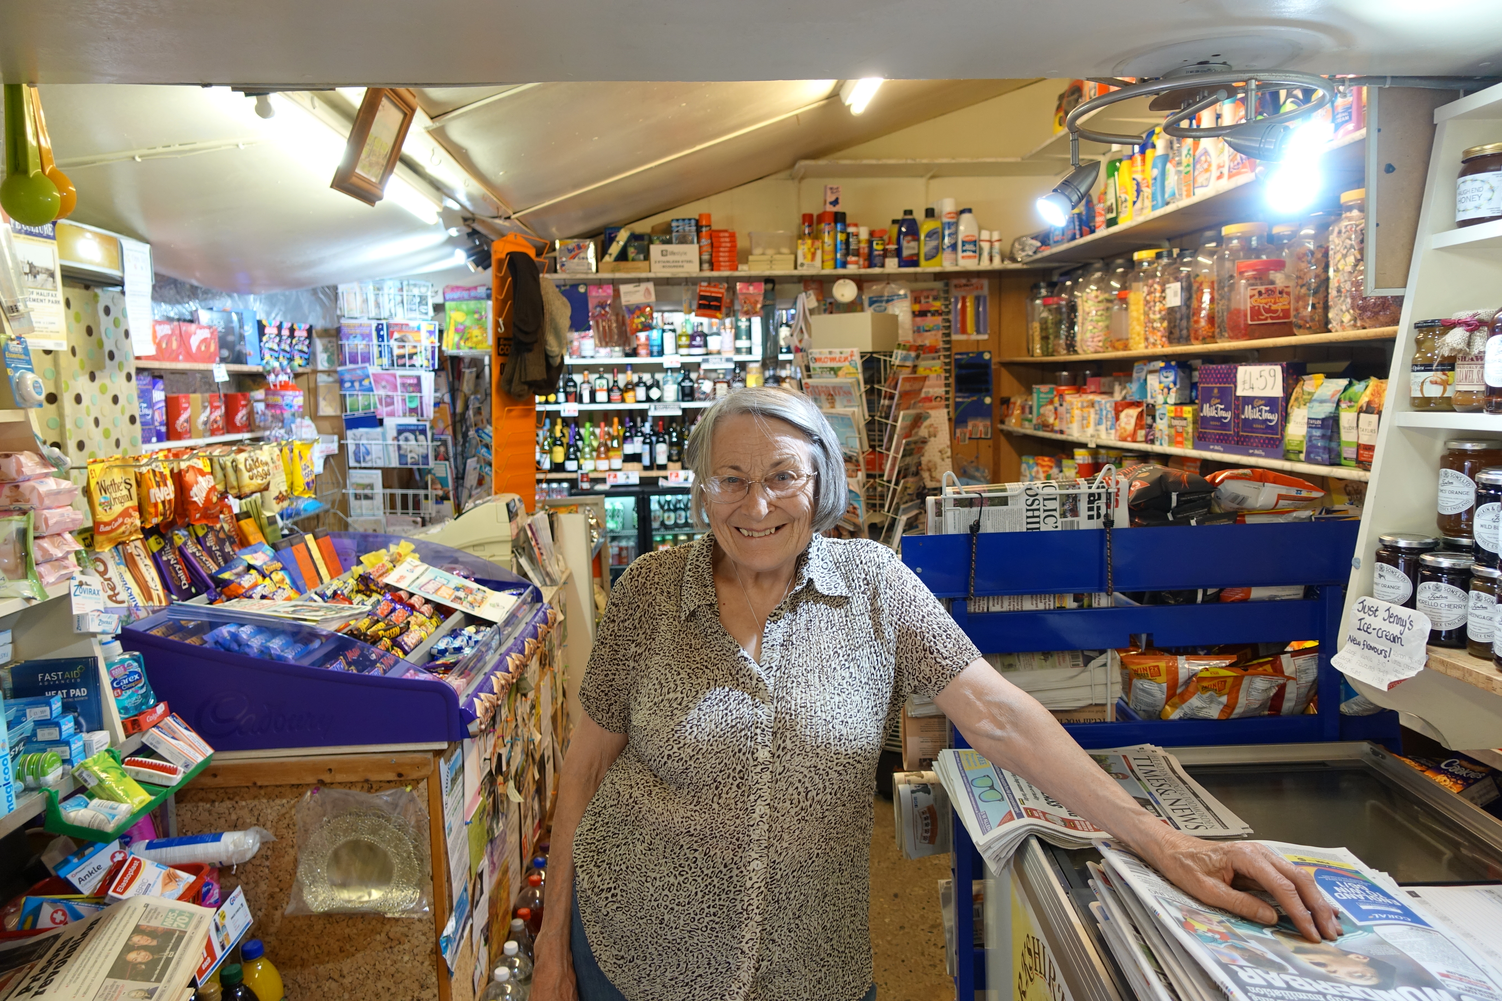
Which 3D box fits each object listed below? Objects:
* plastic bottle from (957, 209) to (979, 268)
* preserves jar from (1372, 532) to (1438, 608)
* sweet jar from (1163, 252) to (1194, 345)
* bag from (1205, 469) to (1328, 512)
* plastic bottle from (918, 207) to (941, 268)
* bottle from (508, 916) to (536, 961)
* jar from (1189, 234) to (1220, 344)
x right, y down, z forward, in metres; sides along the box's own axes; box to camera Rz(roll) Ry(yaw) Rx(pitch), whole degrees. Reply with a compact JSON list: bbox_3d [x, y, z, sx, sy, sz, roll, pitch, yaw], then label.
[{"bbox_3d":[0.859,-1.035,3.950,0.083,0.234,0.062,-2,6,-3],"label":"plastic bottle"},{"bbox_3d":[0.821,0.110,1.251,0.073,0.120,0.073,3,7,42],"label":"preserves jar"},{"bbox_3d":[1.167,-0.538,2.670,0.122,0.255,0.122,-2,6,0],"label":"sweet jar"},{"bbox_3d":[1.124,-0.020,2.173,0.225,0.090,0.270,3,0,32],"label":"bag"},{"bbox_3d":[0.717,-1.052,3.998,0.088,0.236,0.055,-1,7,-3],"label":"plastic bottle"},{"bbox_3d":[-0.534,1.125,2.329,0.090,0.315,0.090,-1,7,-3],"label":"bottle"},{"bbox_3d":[1.171,-0.526,2.494,0.130,0.270,0.130,-1,7,0],"label":"jar"}]

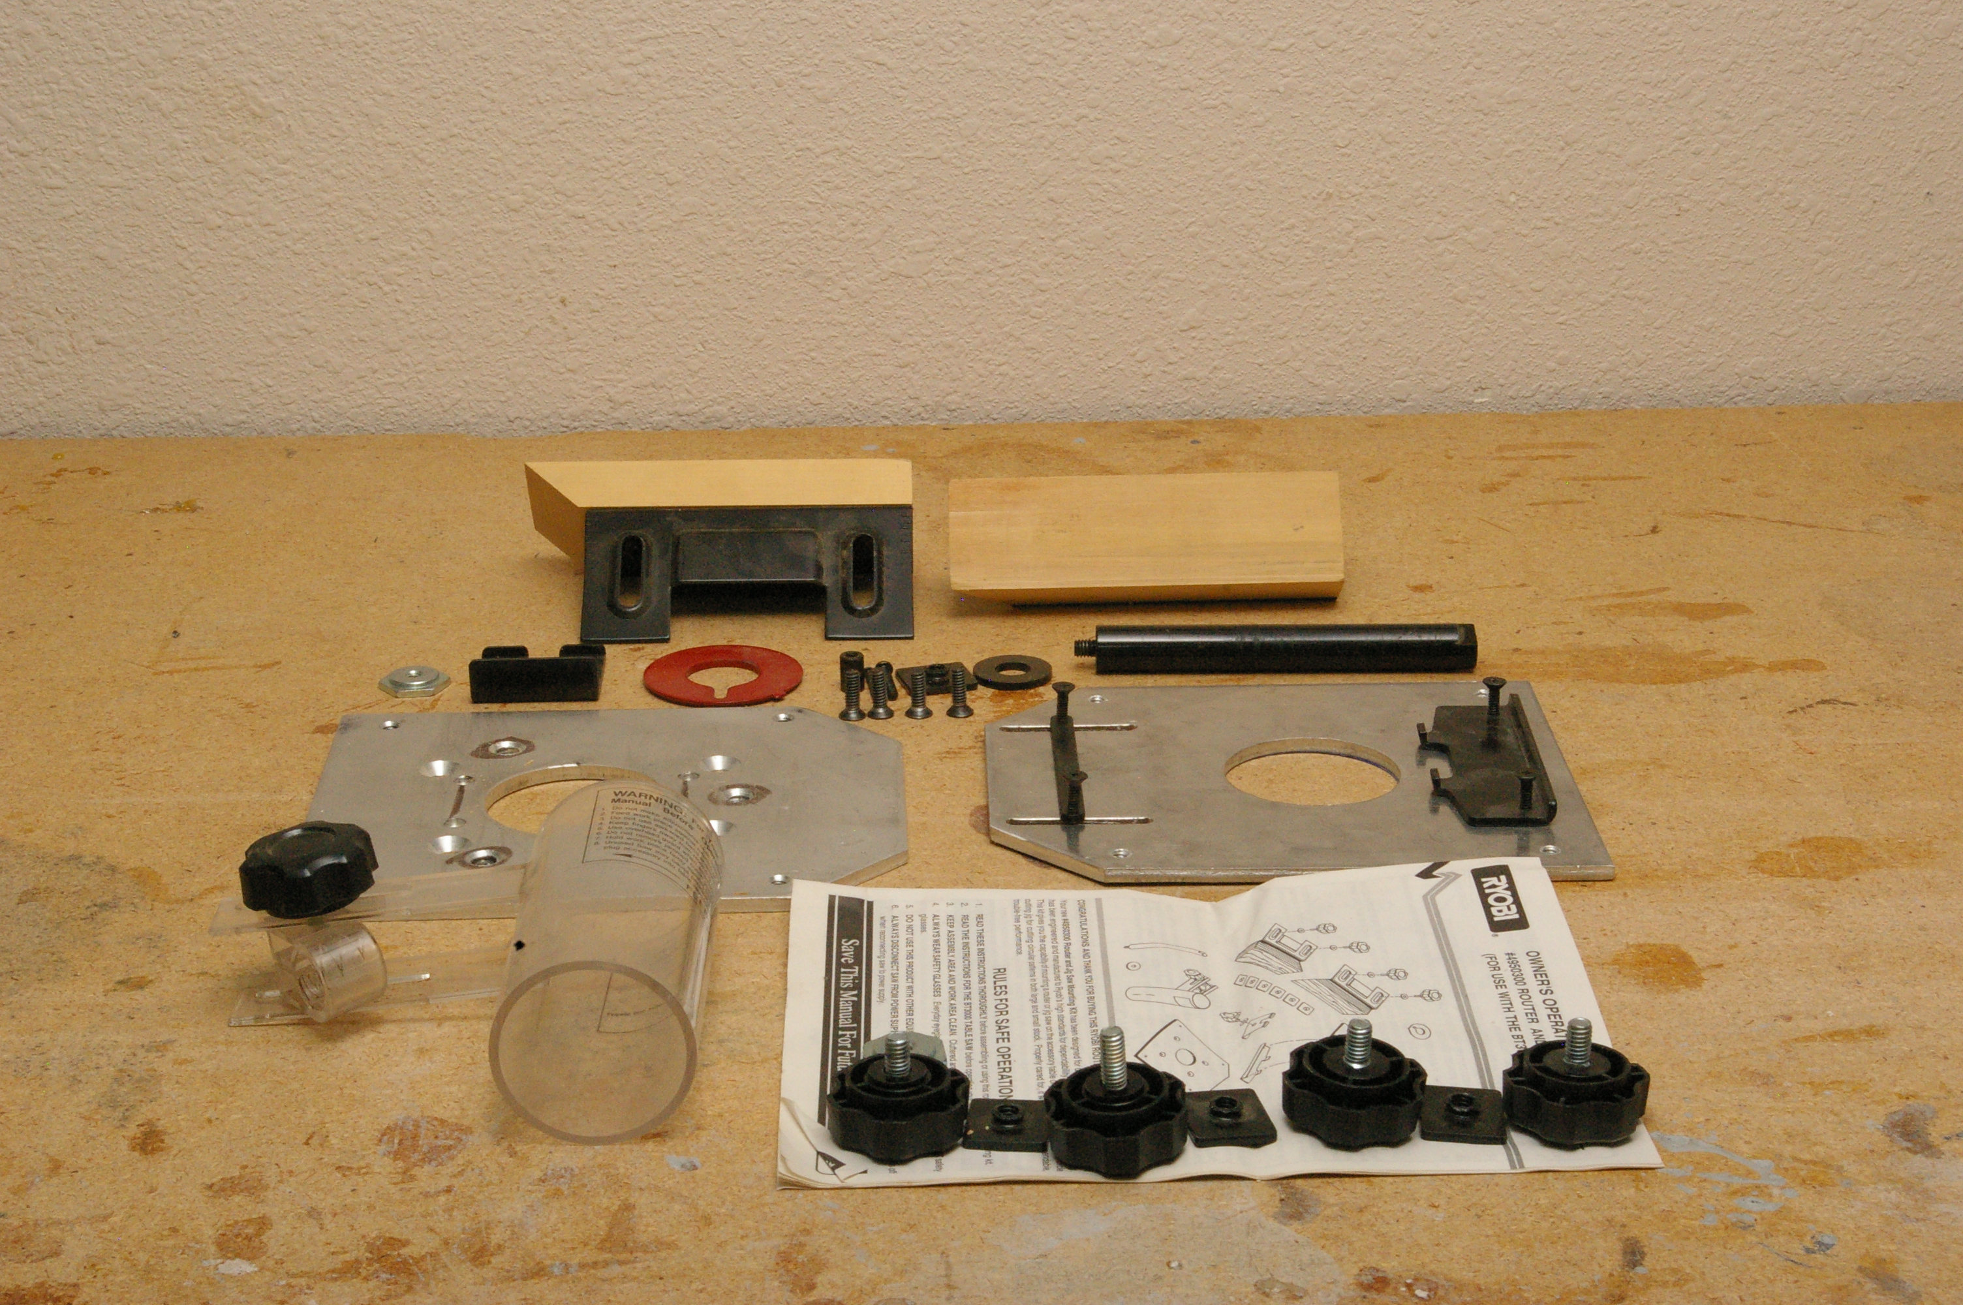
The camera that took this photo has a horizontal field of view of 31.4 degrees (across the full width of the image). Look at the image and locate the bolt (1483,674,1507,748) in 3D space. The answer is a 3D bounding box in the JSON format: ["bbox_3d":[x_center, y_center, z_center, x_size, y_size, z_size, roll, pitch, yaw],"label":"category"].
[{"bbox_3d":[0.205,0.025,1.397,0.009,0.028,0.009,0,21,0],"label":"bolt"}]

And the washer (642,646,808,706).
[{"bbox_3d":[-0.110,0.010,1.496,0.068,0.003,0.068,0,21,0],"label":"washer"}]

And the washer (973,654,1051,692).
[{"bbox_3d":[0.014,0.009,1.497,0.034,0.004,0.034,0,21,0],"label":"washer"}]

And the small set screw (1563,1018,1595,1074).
[{"bbox_3d":[0.192,0.126,1.117,0.008,0.015,0.008,0,21,0],"label":"small set screw"}]

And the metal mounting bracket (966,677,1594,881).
[{"bbox_3d":[0.118,0.050,1.383,0.231,0.006,0.188,-1,21,-1],"label":"metal mounting bracket"}]

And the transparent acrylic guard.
[{"bbox_3d":[-0.173,0.101,1.169,0.167,0.065,0.148,0,21,0],"label":"transparent acrylic guard"}]

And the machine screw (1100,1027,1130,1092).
[{"bbox_3d":[0.042,0.128,1.105,0.008,0.019,0.008,-4,21,1],"label":"machine screw"}]

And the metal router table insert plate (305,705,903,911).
[{"bbox_3d":[-0.145,0.061,1.356,0.231,0.006,0.188,-1,21,-2],"label":"metal router table insert plate"}]

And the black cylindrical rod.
[{"bbox_3d":[0.127,-0.001,1.500,0.173,0.020,0.020,0,21,0],"label":"black cylindrical rod"}]

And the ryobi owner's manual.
[{"bbox_3d":[0.072,0.122,1.189,0.277,0.009,0.214,-1,21,-2],"label":"ryobi owner's manual"}]

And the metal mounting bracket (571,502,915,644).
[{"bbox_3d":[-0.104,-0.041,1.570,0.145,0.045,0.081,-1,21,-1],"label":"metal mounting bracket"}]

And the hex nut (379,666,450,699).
[{"bbox_3d":[-0.242,0.012,1.488,0.030,0.006,0.026,-3,21,-8],"label":"hex nut"}]

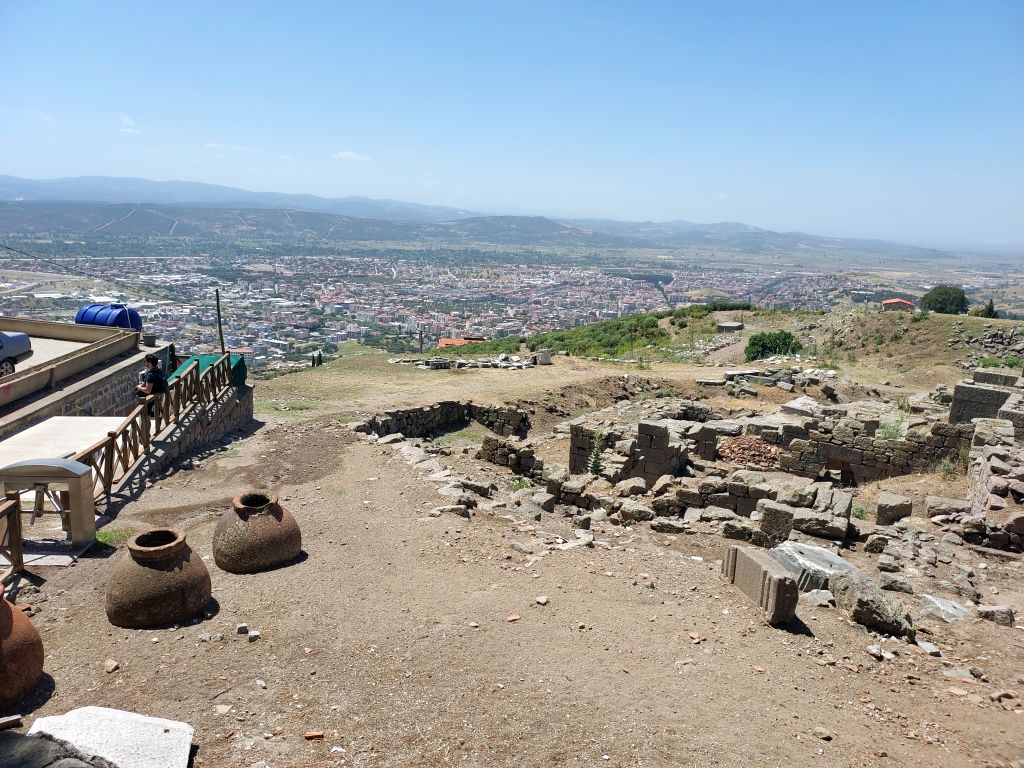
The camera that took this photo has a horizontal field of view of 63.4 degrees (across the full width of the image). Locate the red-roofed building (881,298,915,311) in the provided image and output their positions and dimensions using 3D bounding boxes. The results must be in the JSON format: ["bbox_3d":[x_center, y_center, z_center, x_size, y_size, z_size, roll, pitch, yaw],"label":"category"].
[{"bbox_3d":[59.340,-12.083,127.500,4.600,2.200,5.500,4,11,15],"label":"red-roofed building"}]

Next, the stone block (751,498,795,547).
[{"bbox_3d":[3.945,2.046,12.425,0.460,0.540,0.400,6,12,22],"label":"stone block"}]

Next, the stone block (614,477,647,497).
[{"bbox_3d":[2.041,1.785,14.282,0.450,0.220,0.300,-1,11,-12],"label":"stone block"}]

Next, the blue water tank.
[{"bbox_3d":[-11.833,-1.790,24.307,1.530,1.200,1.100,6,12,23],"label":"blue water tank"}]

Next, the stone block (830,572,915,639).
[{"bbox_3d":[4.225,2.585,9.743,0.400,0.380,0.820,-7,14,-37],"label":"stone block"}]

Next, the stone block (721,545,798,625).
[{"bbox_3d":[2.984,2.375,10.056,0.270,0.520,1.150,-1,11,-14],"label":"stone block"}]

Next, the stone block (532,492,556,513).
[{"bbox_3d":[0.538,1.903,13.217,0.300,0.230,0.230,8,13,29],"label":"stone block"}]

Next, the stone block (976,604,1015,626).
[{"bbox_3d":[5.690,2.718,9.777,0.370,0.170,0.170,5,12,20],"label":"stone block"}]

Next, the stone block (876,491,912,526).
[{"bbox_3d":[6.039,2.015,13.210,0.500,0.350,0.460,3,11,10],"label":"stone block"}]

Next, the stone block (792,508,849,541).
[{"bbox_3d":[4.728,2.151,12.758,0.740,0.300,0.360,4,11,12],"label":"stone block"}]

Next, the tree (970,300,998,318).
[{"bbox_3d":[63.755,-10.141,112.000,3.400,2.800,3.200,8,13,31],"label":"tree"}]

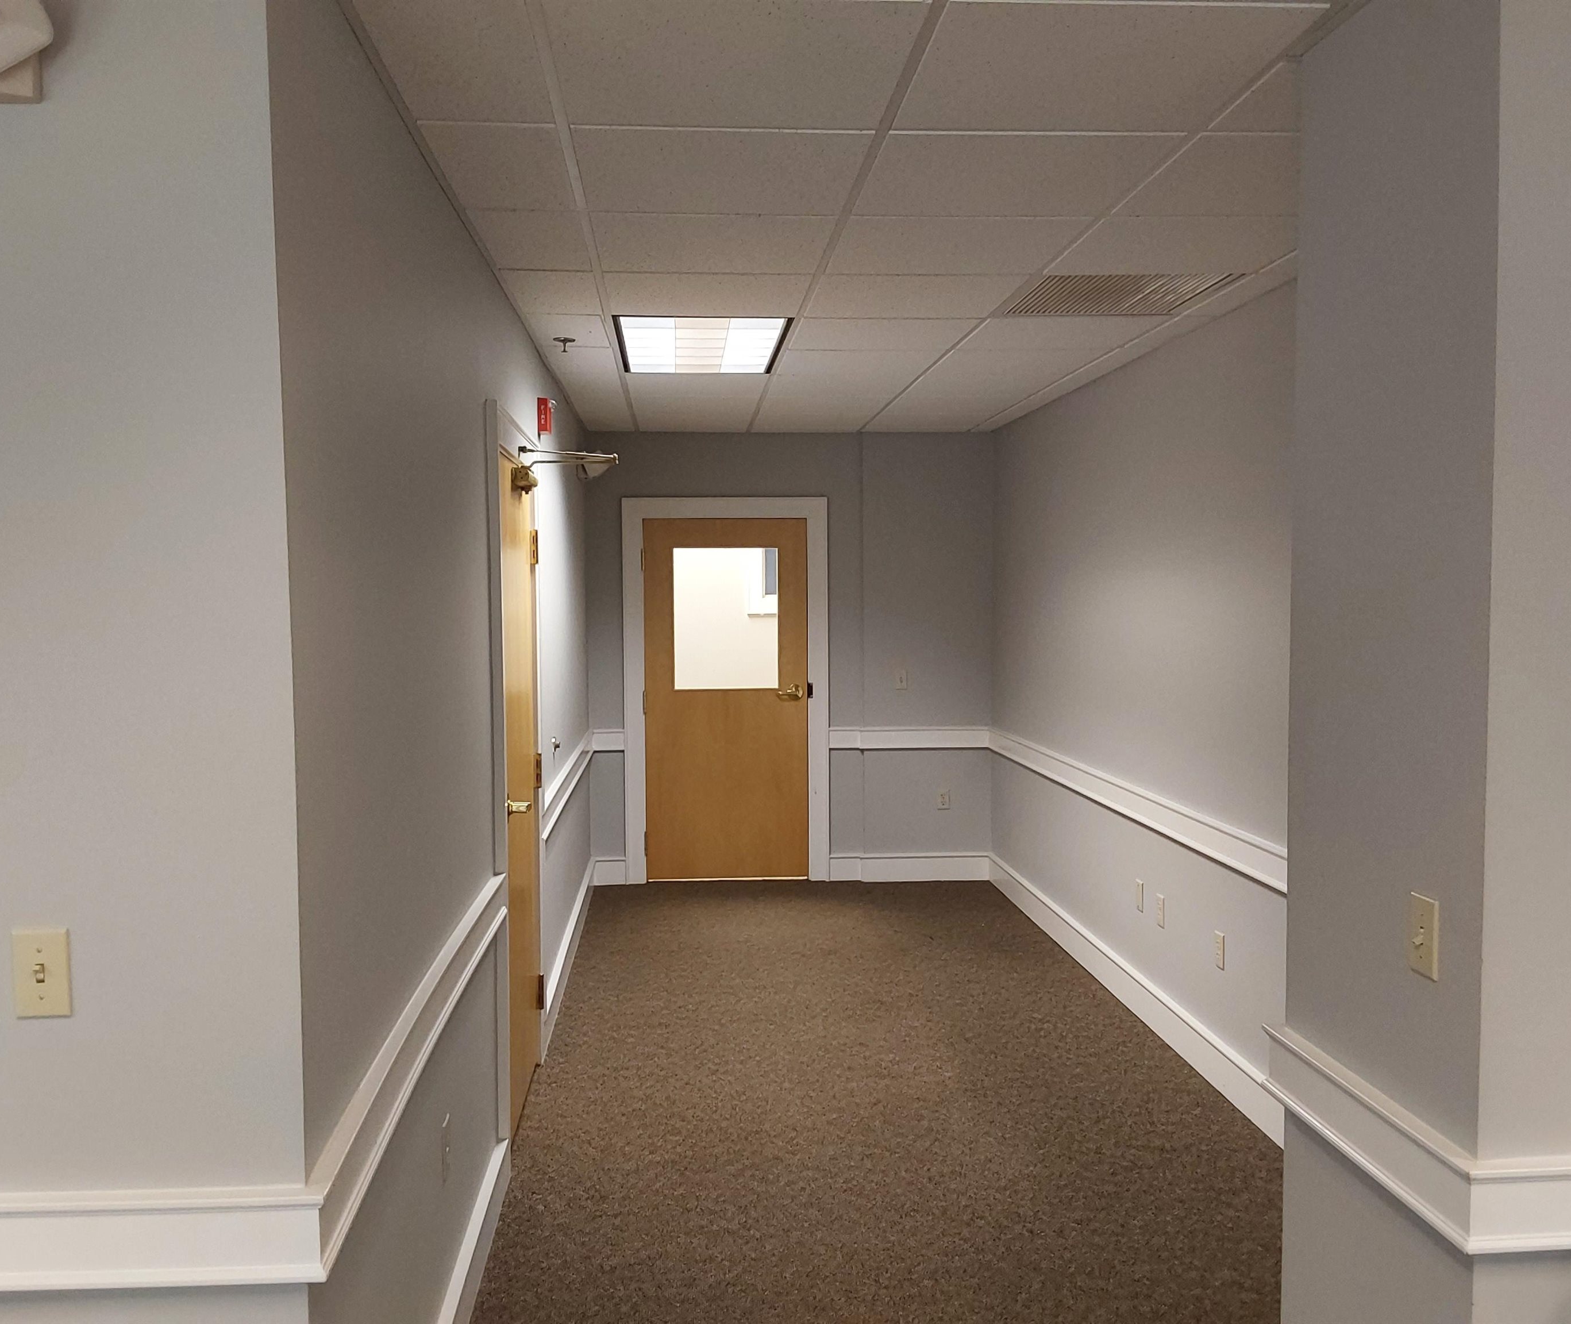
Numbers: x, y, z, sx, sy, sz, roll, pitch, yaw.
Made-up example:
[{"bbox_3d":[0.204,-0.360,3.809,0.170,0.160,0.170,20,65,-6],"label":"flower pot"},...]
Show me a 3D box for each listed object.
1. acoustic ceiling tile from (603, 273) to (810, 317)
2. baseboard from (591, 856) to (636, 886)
[{"bbox_3d":[-0.235,-1.099,4.261,0.600,0.022,0.600,-1,3,-4],"label":"acoustic ceiling tile"},{"bbox_3d":[-0.961,1.162,7.930,0.211,0.158,0.020,-1,3,-4],"label":"baseboard"}]

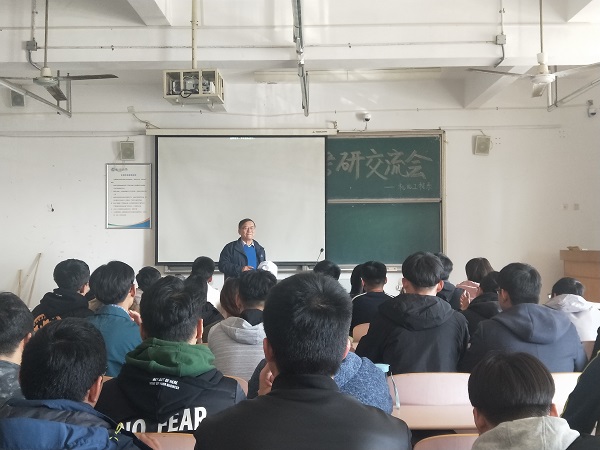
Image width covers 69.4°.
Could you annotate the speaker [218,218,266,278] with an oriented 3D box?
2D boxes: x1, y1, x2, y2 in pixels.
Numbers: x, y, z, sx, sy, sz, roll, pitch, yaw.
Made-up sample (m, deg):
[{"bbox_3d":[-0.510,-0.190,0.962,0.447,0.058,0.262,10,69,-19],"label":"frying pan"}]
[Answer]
[{"bbox_3d":[-0.630,0.753,4.775,0.510,1.650,0.350,1,-2,-24],"label":"speaker"}]

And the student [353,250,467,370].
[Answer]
[{"bbox_3d":[0.521,0.758,2.098,0.520,1.270,0.700,0,-2,1],"label":"student"}]

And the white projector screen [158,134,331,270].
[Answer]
[{"bbox_3d":[-0.820,-0.340,6.080,2.411,1.837,0.040,0,-2,1],"label":"white projector screen"}]

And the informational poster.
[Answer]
[{"bbox_3d":[-2.454,-0.411,6.214,0.662,0.945,0.030,0,-2,1],"label":"informational poster"}]

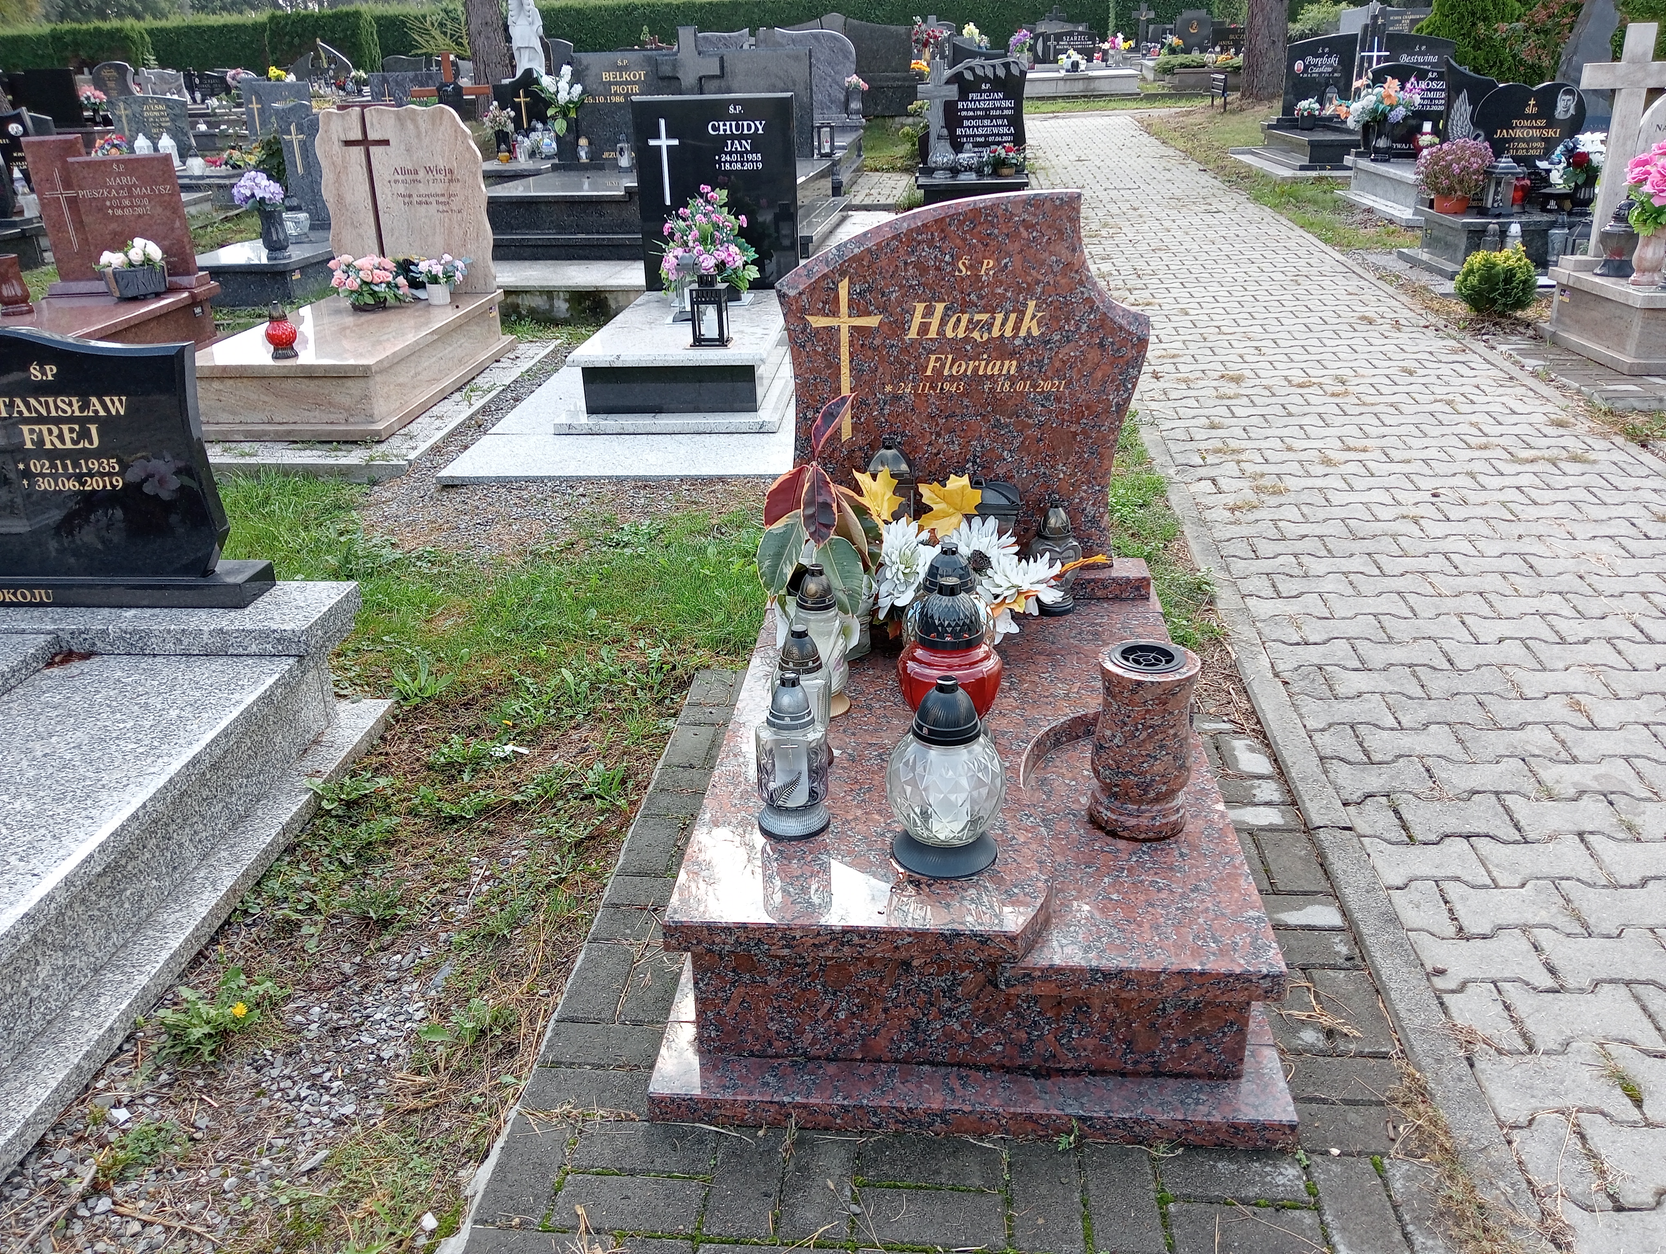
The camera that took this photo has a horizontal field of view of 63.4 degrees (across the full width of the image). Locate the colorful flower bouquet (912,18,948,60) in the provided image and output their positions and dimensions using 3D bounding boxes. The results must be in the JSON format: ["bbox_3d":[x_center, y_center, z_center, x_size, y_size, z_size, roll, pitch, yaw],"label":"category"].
[{"bbox_3d":[1.172,-7.303,16.744,0.450,0.480,0.380,1,25,4],"label":"colorful flower bouquet"}]

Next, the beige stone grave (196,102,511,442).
[{"bbox_3d":[-2.183,-1.622,5.936,0.925,1.170,1.715,1,24,5],"label":"beige stone grave"}]

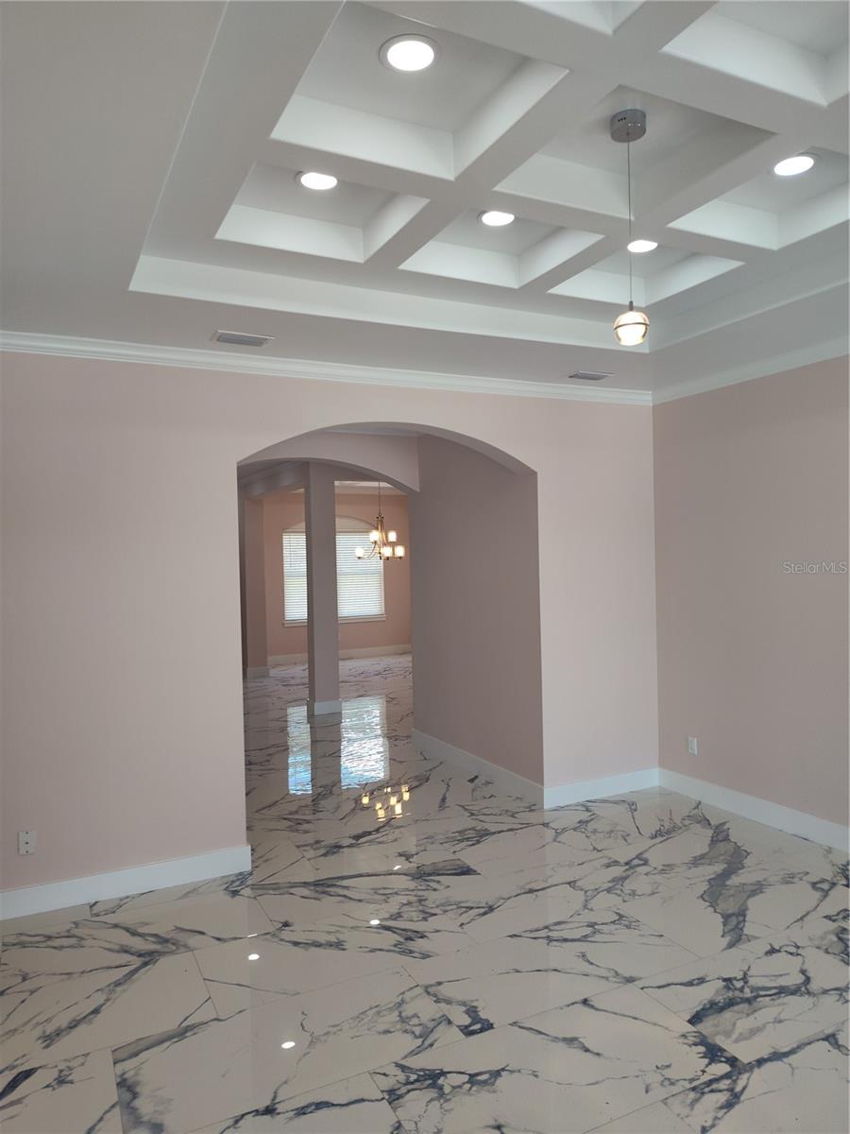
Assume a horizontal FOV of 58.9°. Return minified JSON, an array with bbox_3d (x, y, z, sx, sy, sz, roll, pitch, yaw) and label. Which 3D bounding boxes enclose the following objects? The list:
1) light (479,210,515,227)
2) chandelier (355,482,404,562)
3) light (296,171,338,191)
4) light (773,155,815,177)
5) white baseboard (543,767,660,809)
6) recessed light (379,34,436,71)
[{"bbox_3d":[0.331,-1.570,3.424,0.180,0.035,0.180,-1,1,0],"label":"light"},{"bbox_3d":[-0.715,-0.751,12.072,0.790,1.320,0.790,-1,1,0],"label":"chandelier"},{"bbox_3d":[-0.428,-1.548,3.046,0.180,0.035,0.180,-1,1,0],"label":"light"},{"bbox_3d":[1.479,-1.593,3.023,0.175,0.035,0.175,-2,1,-26],"label":"light"},{"bbox_3d":[1.357,1.673,5.711,1.090,0.145,0.018,-2,1,-26],"label":"white baseboard"},{"bbox_3d":[-0.047,-1.548,2.296,0.183,0.035,0.183,-1,1,0],"label":"recessed light"}]

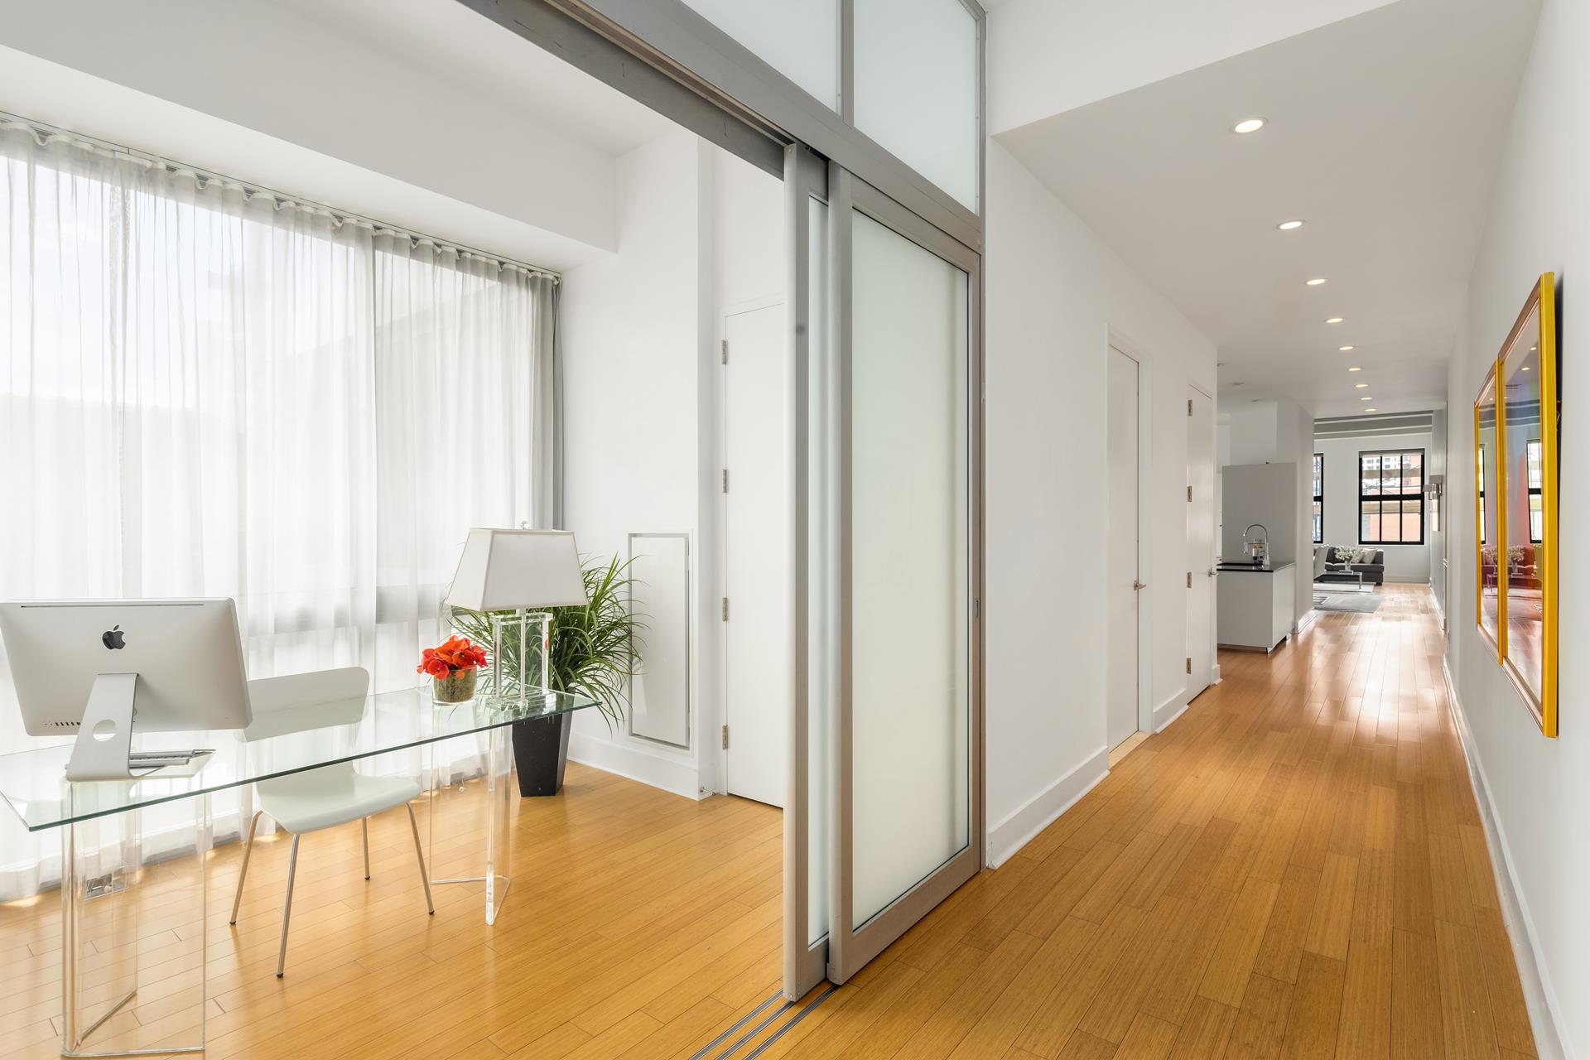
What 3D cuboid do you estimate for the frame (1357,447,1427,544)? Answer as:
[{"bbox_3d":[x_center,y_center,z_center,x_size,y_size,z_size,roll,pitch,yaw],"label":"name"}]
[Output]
[{"bbox_3d":[14.155,-0.752,17.808,1.230,2.260,0.120,0,0,39],"label":"frame"}]

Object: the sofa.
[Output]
[{"bbox_3d":[12.823,0.853,18.000,2.100,0.820,0.930,0,0,39],"label":"sofa"}]

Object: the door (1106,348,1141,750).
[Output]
[{"bbox_3d":[1.996,0.128,4.675,0.050,2.430,0.900,0,0,39],"label":"door"}]

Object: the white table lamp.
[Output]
[{"bbox_3d":[-0.997,0.304,2.736,0.400,0.655,0.335,0,0,-41],"label":"white table lamp"}]

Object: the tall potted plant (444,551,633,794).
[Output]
[{"bbox_3d":[-1.256,0.738,3.877,0.950,1.236,0.880,0,0,-6],"label":"tall potted plant"}]

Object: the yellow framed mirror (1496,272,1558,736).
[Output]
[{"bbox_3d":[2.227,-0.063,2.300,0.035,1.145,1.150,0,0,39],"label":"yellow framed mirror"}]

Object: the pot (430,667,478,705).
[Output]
[{"bbox_3d":[-1.270,0.575,2.806,0.165,0.115,0.165,0,0,0],"label":"pot"}]

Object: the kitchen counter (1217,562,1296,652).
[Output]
[{"bbox_3d":[5.310,0.866,8.836,0.800,0.910,2.000,0,0,39],"label":"kitchen counter"}]

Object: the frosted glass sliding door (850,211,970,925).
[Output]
[{"bbox_3d":[0.404,0.133,2.608,0.055,2.340,0.880,0,0,39],"label":"frosted glass sliding door"}]

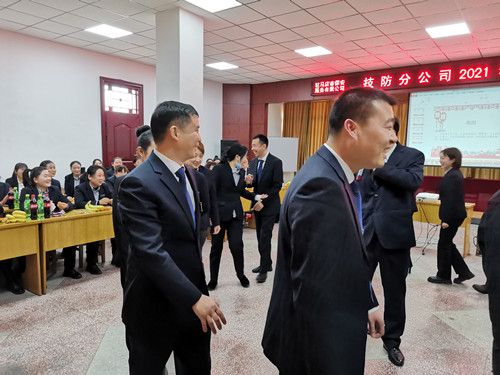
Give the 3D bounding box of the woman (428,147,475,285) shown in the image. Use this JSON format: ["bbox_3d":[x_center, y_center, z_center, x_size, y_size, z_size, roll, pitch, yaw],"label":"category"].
[{"bbox_3d":[2.396,0.333,4.416,0.480,1.590,0.420,3,6,15],"label":"woman"}]

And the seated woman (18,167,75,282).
[{"bbox_3d":[-2.329,0.406,4.299,0.680,1.270,0.520,6,7,40],"label":"seated woman"}]

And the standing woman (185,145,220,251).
[{"bbox_3d":[-0.476,0.353,3.514,0.460,1.600,0.320,1,5,-5],"label":"standing woman"}]

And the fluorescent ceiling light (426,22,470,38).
[{"bbox_3d":[3.215,-2.555,6.085,0.600,0.050,0.600,5,7,36],"label":"fluorescent ceiling light"}]

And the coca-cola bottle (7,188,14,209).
[{"bbox_3d":[-2.861,0.137,4.496,0.068,0.245,0.068,5,7,36],"label":"coca-cola bottle"}]

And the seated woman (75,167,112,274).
[{"bbox_3d":[-2.018,0.361,4.778,0.700,1.280,0.500,6,7,40],"label":"seated woman"}]

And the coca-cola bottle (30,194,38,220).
[{"bbox_3d":[-2.218,0.208,3.860,0.070,0.247,0.070,5,7,36],"label":"coca-cola bottle"}]

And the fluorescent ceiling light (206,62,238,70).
[{"bbox_3d":[-0.651,-2.884,8.909,0.600,0.050,0.600,5,7,36],"label":"fluorescent ceiling light"}]

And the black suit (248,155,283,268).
[{"bbox_3d":[0.168,0.299,4.524,0.500,1.440,0.380,4,6,30],"label":"black suit"}]

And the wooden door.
[{"bbox_3d":[-2.864,-0.873,8.538,0.120,3.020,1.120,5,7,36],"label":"wooden door"}]

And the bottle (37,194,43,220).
[{"bbox_3d":[-2.175,0.209,3.892,0.068,0.245,0.068,5,7,36],"label":"bottle"}]

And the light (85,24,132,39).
[{"bbox_3d":[-2.428,-2.708,6.499,0.600,0.050,0.600,5,7,36],"label":"light"}]

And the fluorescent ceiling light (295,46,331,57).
[{"bbox_3d":[1.284,-2.711,7.500,0.600,0.050,0.600,5,7,36],"label":"fluorescent ceiling light"}]

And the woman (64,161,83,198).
[{"bbox_3d":[-2.997,0.174,6.543,0.480,1.280,0.680,-3,7,-37],"label":"woman"}]

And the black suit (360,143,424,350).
[{"bbox_3d":[1.030,0.454,2.745,0.540,1.520,0.400,5,6,32],"label":"black suit"}]

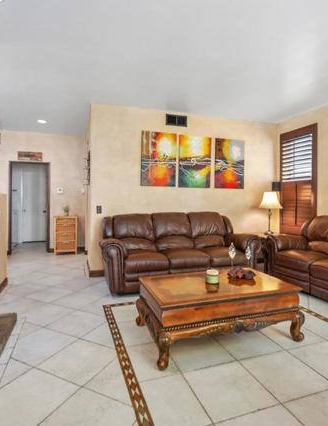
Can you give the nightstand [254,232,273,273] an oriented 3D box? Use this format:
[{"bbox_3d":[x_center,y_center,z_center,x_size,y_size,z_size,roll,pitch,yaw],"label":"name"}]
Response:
[{"bbox_3d":[1.930,0.784,4.817,0.560,0.620,0.580,0,2,-19],"label":"nightstand"}]

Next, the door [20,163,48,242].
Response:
[{"bbox_3d":[-3.872,-0.171,7.542,0.740,2.130,0.050,0,2,-19],"label":"door"}]

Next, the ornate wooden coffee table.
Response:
[{"bbox_3d":[0.480,0.906,2.393,1.370,0.470,0.770,0,2,-19],"label":"ornate wooden coffee table"}]

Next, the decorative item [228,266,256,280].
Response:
[{"bbox_3d":[0.774,0.597,2.488,0.254,0.086,0.173,1,2,6],"label":"decorative item"}]

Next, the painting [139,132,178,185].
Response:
[{"bbox_3d":[-0.080,-0.950,4.435,0.659,0.959,0.040,0,2,-19],"label":"painting"}]

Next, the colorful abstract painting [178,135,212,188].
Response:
[{"bbox_3d":[0.564,-0.903,4.422,0.629,0.913,0.040,1,2,-19],"label":"colorful abstract painting"}]

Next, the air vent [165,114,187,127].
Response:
[{"bbox_3d":[0.238,-1.681,4.533,0.418,0.193,0.030,0,2,-19],"label":"air vent"}]

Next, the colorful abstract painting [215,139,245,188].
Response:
[{"bbox_3d":[1.242,-0.911,4.660,0.636,0.921,0.040,1,2,-19],"label":"colorful abstract painting"}]

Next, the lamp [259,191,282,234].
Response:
[{"bbox_3d":[1.901,0.006,4.483,0.413,0.766,0.413,1,2,-19],"label":"lamp"}]

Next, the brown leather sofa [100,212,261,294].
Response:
[{"bbox_3d":[0.217,0.523,3.818,2.371,1.027,0.902,1,2,-19],"label":"brown leather sofa"}]

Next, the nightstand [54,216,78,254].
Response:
[{"bbox_3d":[-2.404,0.537,6.130,0.517,0.916,0.330,0,2,-19],"label":"nightstand"}]

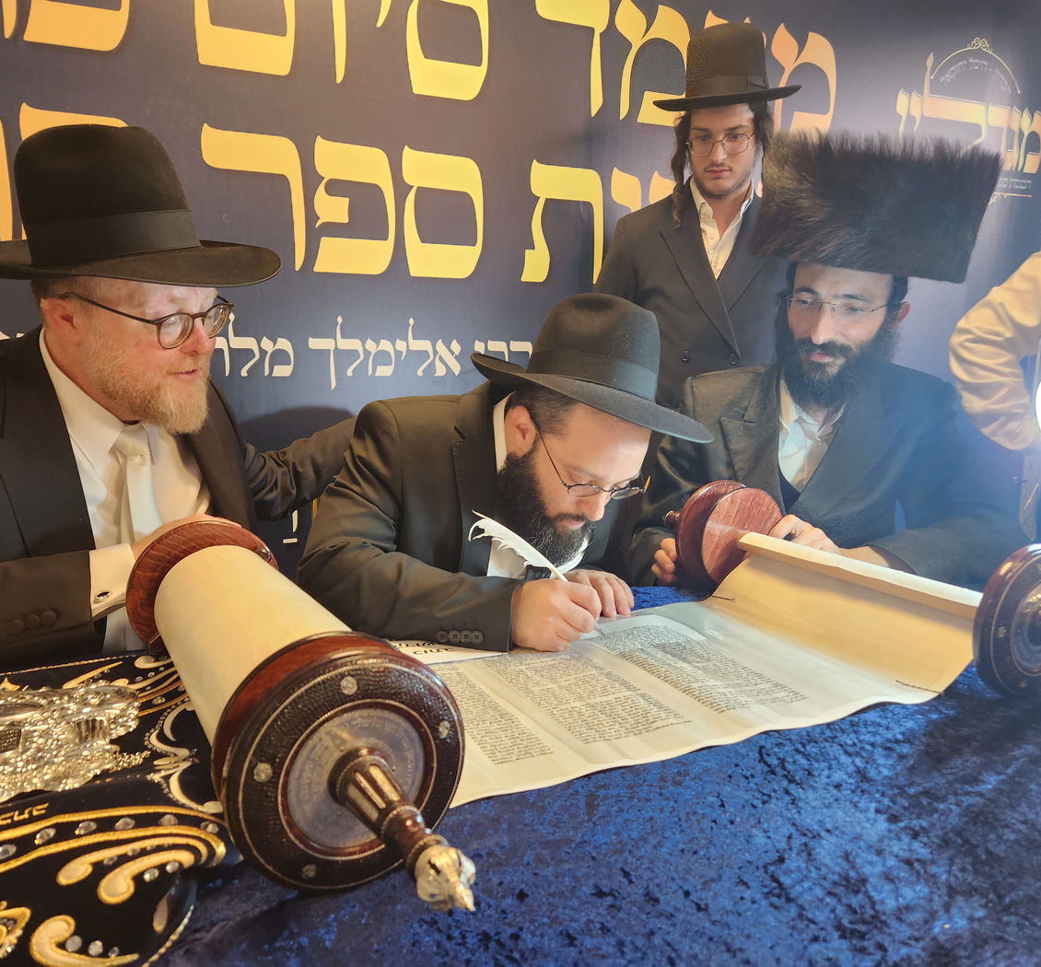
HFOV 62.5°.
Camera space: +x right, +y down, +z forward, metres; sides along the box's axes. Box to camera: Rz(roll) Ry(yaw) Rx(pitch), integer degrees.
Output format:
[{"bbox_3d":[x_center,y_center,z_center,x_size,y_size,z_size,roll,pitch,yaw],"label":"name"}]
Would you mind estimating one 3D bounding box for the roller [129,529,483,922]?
[{"bbox_3d":[-0.242,0.151,0.779,0.165,0.165,0.830,0,8,-32],"label":"roller"}]

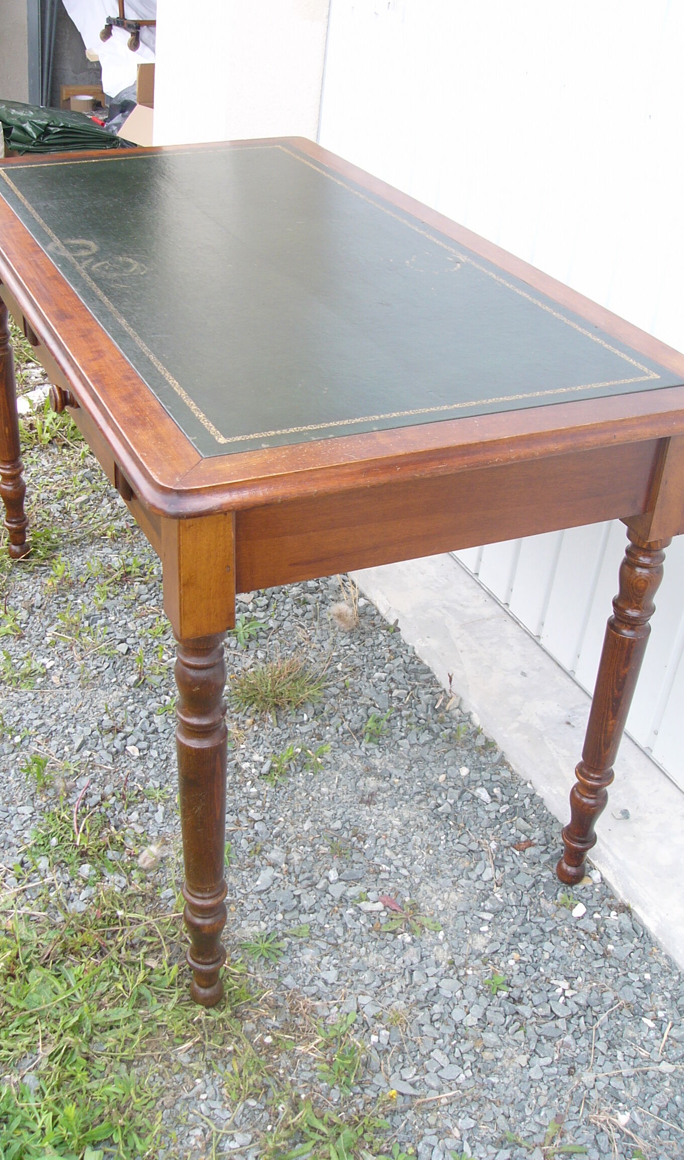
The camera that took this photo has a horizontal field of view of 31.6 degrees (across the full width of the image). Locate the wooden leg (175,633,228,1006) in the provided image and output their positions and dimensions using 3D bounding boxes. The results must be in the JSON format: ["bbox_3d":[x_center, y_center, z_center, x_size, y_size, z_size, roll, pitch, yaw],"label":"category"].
[{"bbox_3d":[-0.156,0.284,1.364,0.057,0.577,0.057,-11,34,-22],"label":"wooden leg"}]

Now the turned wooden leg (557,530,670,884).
[{"bbox_3d":[0.345,0.181,1.569,0.057,0.577,0.057,-10,34,-22],"label":"turned wooden leg"}]

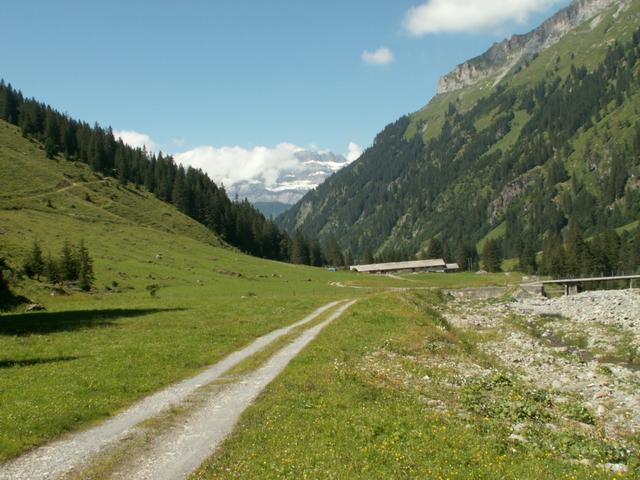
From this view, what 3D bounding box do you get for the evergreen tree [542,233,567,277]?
[{"bbox_3d":[63.147,4.462,175.000,6.680,12.981,6.680,-3,-3,0],"label":"evergreen tree"}]

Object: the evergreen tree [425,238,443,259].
[{"bbox_3d":[46.480,6.143,265.000,7.003,13.514,7.003,-3,-3,0],"label":"evergreen tree"}]

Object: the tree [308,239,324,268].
[{"bbox_3d":[-1.542,6.166,285.000,6.694,11.892,6.694,-3,-3,0],"label":"tree"}]

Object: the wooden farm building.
[{"bbox_3d":[32.123,10.264,246.000,39.500,5.700,12.500,-2,-3,-11],"label":"wooden farm building"}]

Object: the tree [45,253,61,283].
[{"bbox_3d":[-41.752,4.292,101.000,2.372,4.995,2.372,-3,-3,0],"label":"tree"}]

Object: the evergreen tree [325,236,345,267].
[{"bbox_3d":[6.274,5.409,280.000,8.221,13.846,8.221,-3,-3,0],"label":"evergreen tree"}]

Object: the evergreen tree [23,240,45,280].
[{"bbox_3d":[-46.488,3.245,105.000,3.391,6.328,3.391,-3,-3,0],"label":"evergreen tree"}]

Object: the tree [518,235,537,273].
[{"bbox_3d":[64.132,4.327,200.000,5.285,12.054,5.285,-3,-3,0],"label":"tree"}]

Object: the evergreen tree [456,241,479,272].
[{"bbox_3d":[51.286,5.563,225.000,7.267,11.474,7.267,-3,-3,0],"label":"evergreen tree"}]

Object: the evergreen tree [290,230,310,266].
[{"bbox_3d":[-8.588,3.523,285.000,8.368,15.415,8.368,-3,-3,0],"label":"evergreen tree"}]

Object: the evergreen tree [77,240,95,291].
[{"bbox_3d":[-35.077,3.822,97.000,2.706,7.795,2.706,-3,-3,0],"label":"evergreen tree"}]

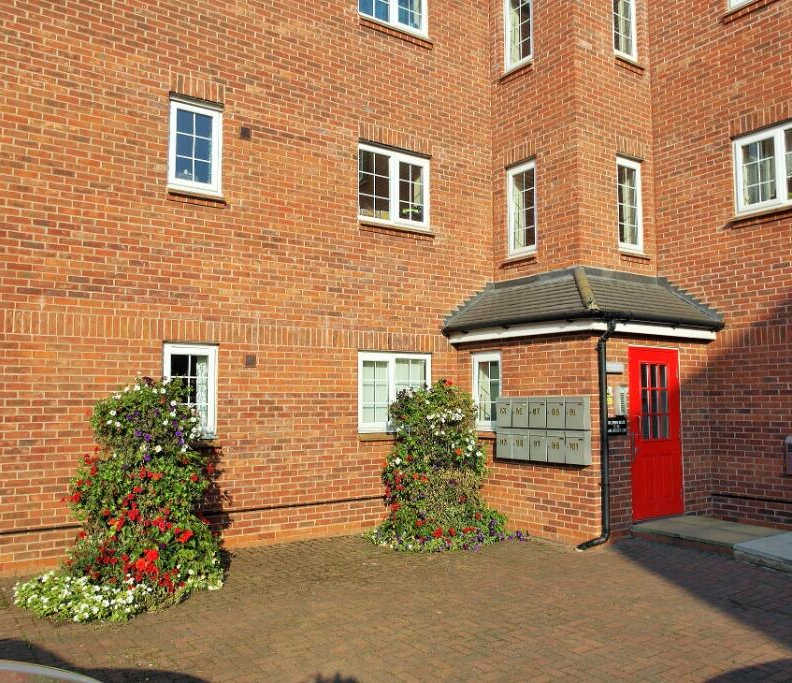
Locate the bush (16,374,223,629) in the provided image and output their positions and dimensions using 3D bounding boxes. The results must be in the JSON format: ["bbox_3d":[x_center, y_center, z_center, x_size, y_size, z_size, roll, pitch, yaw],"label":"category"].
[{"bbox_3d":[-2.338,1.234,5.997,1.600,1.840,1.500,3,-6,-35],"label":"bush"}]

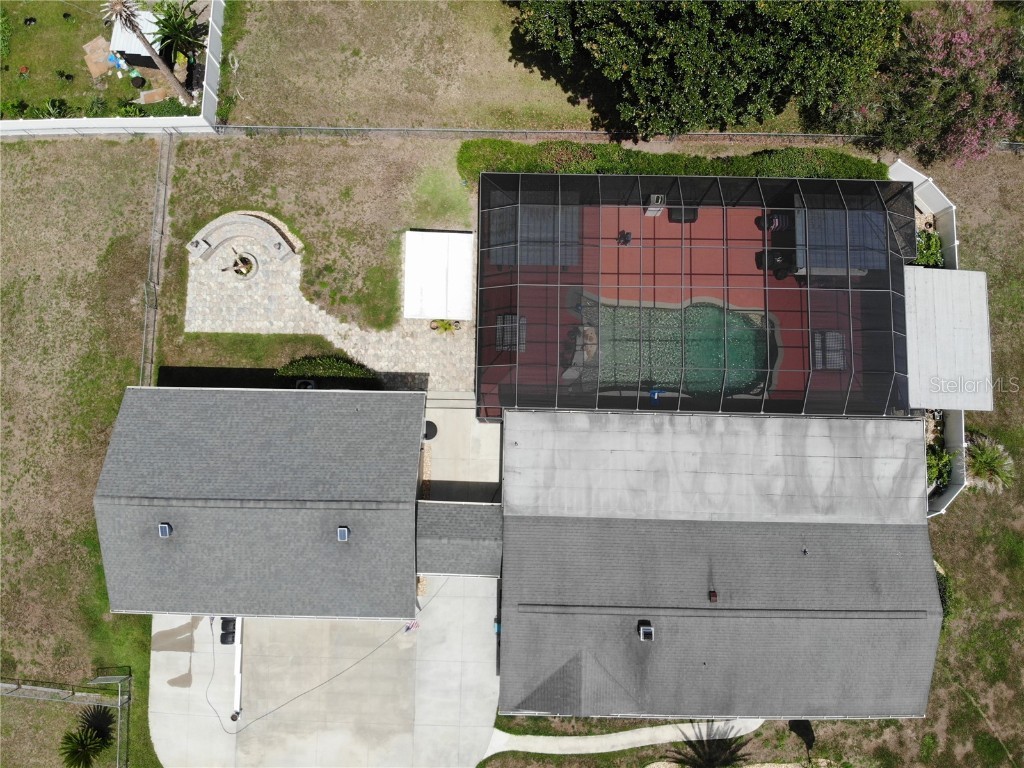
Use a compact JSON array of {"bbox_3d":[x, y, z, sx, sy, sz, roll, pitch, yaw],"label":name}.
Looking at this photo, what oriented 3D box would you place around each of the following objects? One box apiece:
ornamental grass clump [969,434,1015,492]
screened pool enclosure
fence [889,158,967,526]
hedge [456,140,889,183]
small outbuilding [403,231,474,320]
[{"bbox_3d":[23.627,4.009,35.434,2.400,1.250,2.500,1,84,-1],"label":"ornamental grass clump"},{"bbox_3d":[9.690,-4.519,38.400,22.900,4.600,12.600,1,83,1],"label":"screened pool enclosure"},{"bbox_3d":[23.150,-2.582,39.481,3.100,1.800,19.800,1,83,1],"label":"fence"},{"bbox_3d":[9.202,-12.536,40.891,24.400,1.500,2.600,1,83,1],"label":"hedge"},{"bbox_3d":[-3.981,-5.809,39.863,3.700,2.200,4.800,1,83,1],"label":"small outbuilding"}]

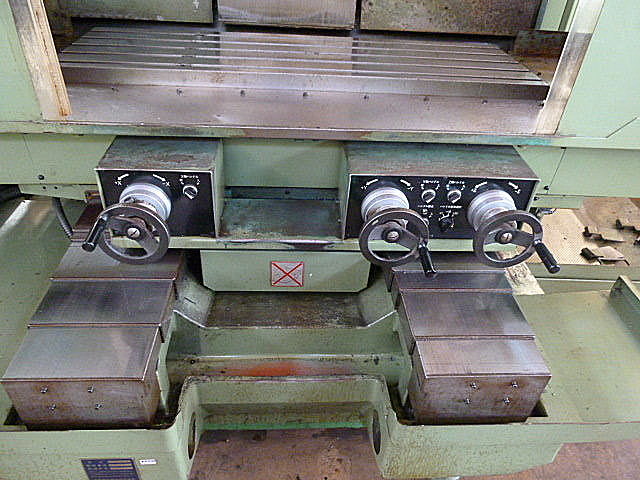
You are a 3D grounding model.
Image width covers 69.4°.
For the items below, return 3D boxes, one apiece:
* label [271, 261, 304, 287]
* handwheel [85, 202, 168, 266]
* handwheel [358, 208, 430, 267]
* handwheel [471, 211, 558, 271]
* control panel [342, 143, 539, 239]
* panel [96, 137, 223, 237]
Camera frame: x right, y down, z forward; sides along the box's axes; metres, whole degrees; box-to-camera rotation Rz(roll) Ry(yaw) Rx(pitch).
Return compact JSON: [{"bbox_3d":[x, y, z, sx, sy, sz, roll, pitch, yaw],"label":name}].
[{"bbox_3d":[-0.093,0.096,1.351,0.093,0.094,0.005,1,37,-4],"label":"label"},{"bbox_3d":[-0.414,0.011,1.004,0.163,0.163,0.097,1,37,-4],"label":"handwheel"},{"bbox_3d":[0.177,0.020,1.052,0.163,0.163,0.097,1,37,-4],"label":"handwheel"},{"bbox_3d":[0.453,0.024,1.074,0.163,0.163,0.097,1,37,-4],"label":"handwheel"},{"bbox_3d":[0.301,-0.132,1.259,0.476,0.194,0.184,1,37,-4],"label":"control panel"},{"bbox_3d":[-0.395,-0.139,1.204,0.264,0.194,0.184,1,37,-4],"label":"panel"}]

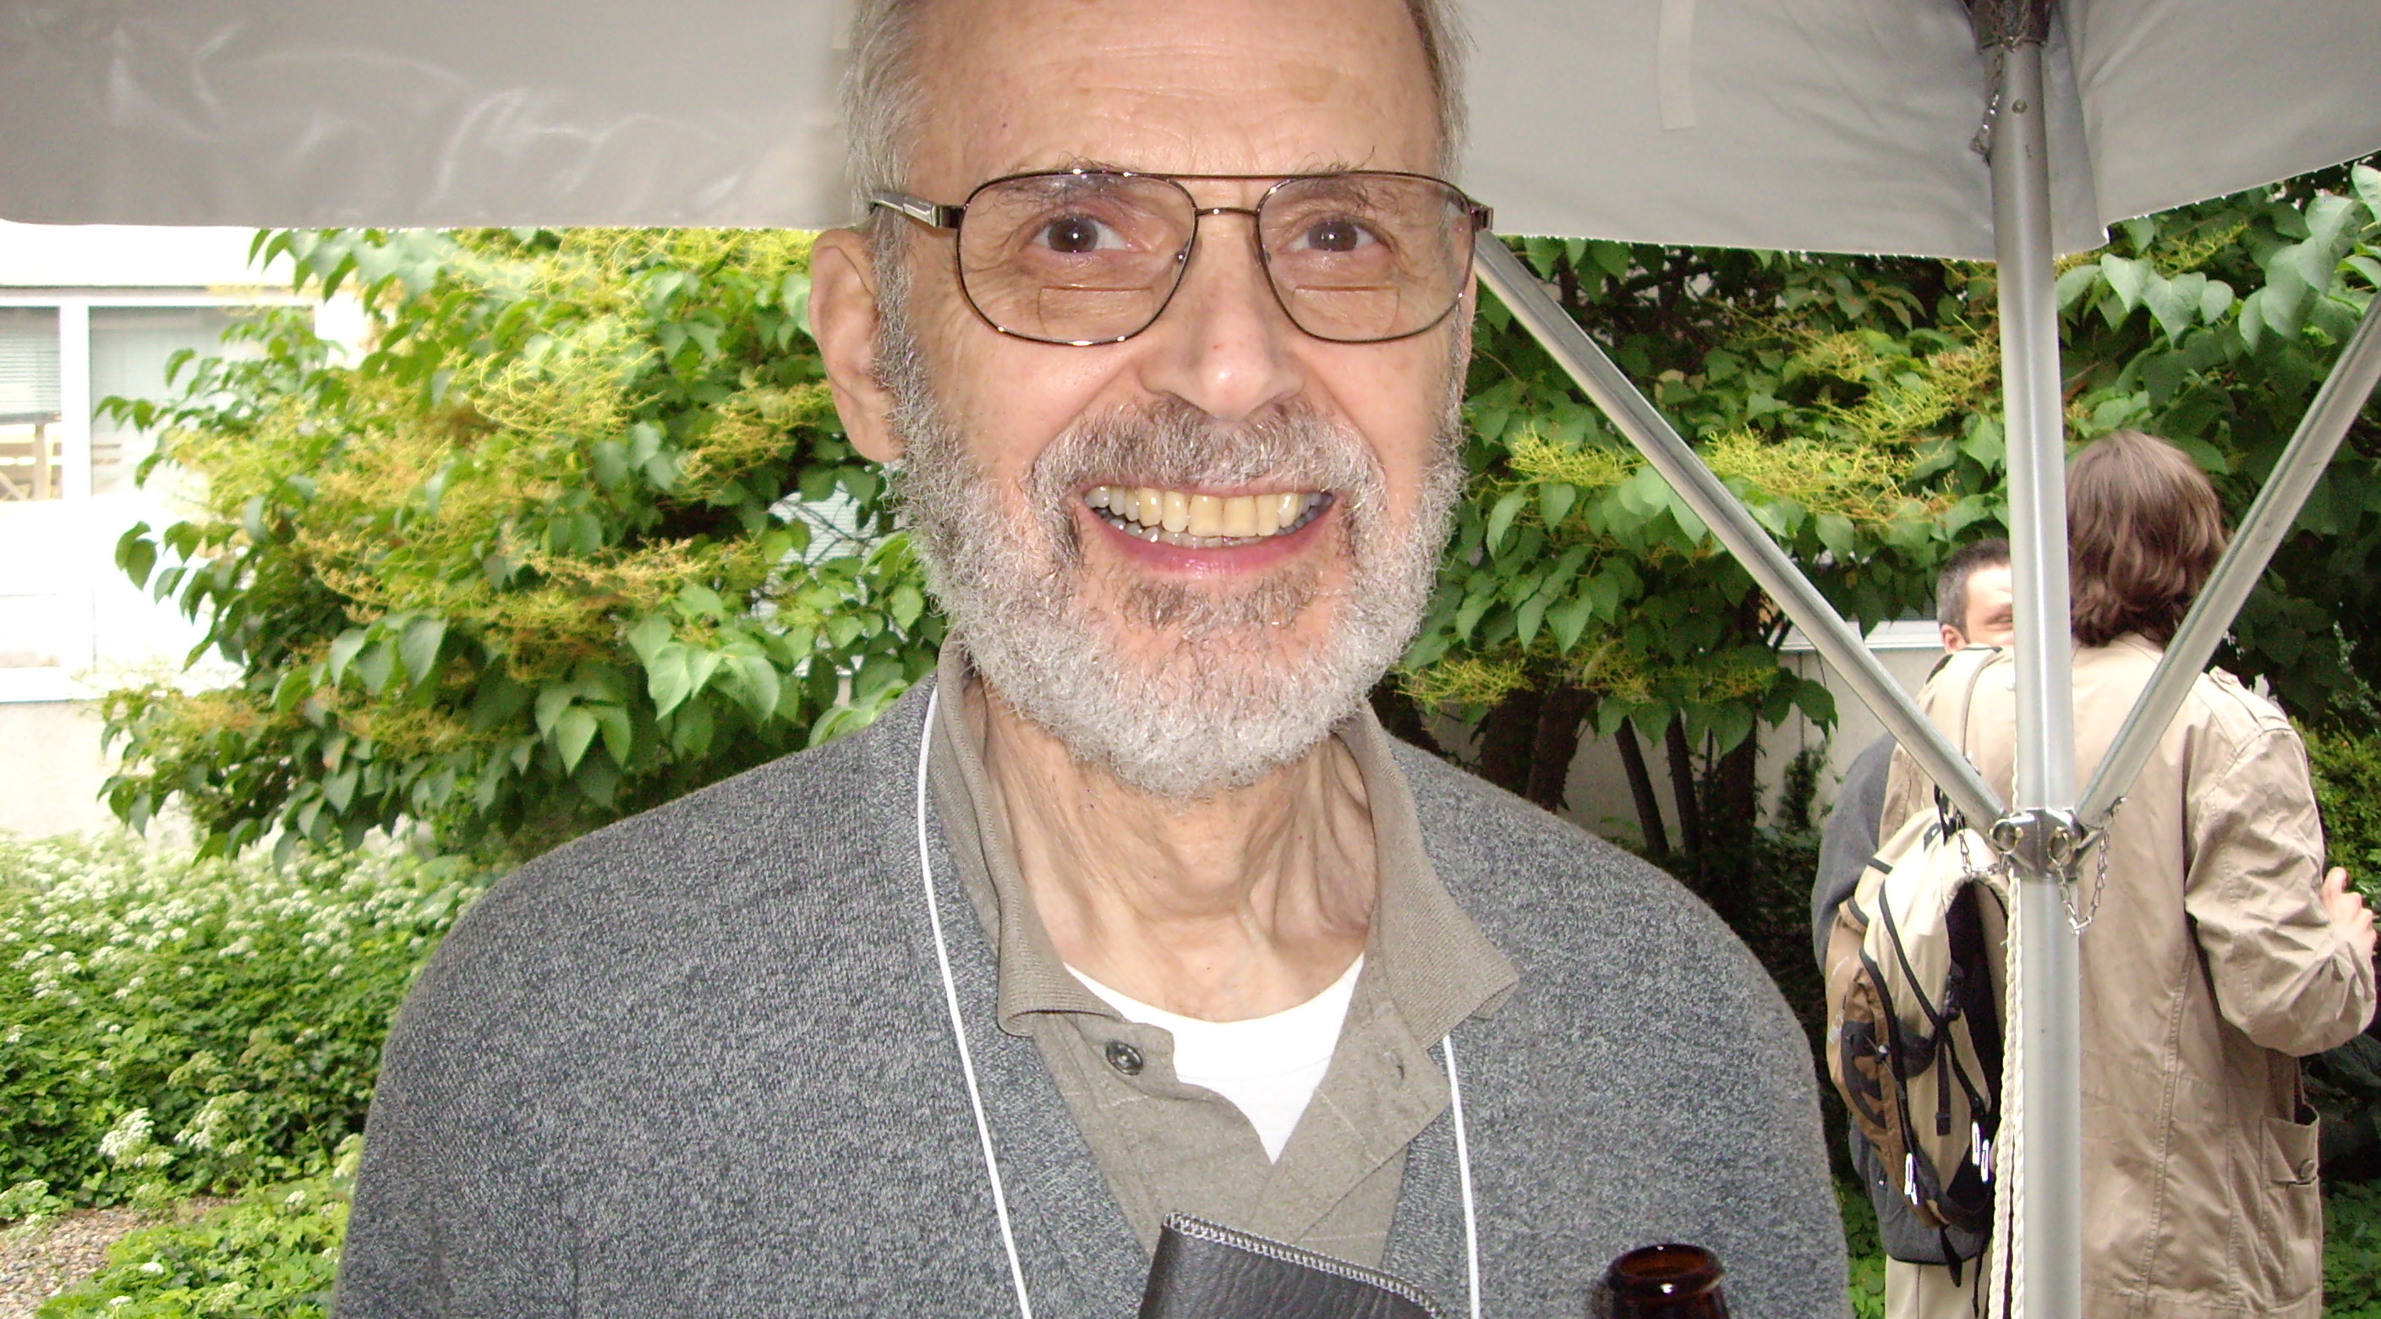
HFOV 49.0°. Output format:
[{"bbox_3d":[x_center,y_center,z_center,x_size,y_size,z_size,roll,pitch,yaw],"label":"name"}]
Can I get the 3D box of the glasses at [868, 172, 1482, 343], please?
[{"bbox_3d":[-0.008,-0.104,0.693,0.138,0.047,0.138,-1,7,-12],"label":"glasses"}]

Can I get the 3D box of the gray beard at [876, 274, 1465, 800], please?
[{"bbox_3d":[-0.005,-0.035,0.680,0.155,0.138,0.110,-1,6,-12],"label":"gray beard"}]

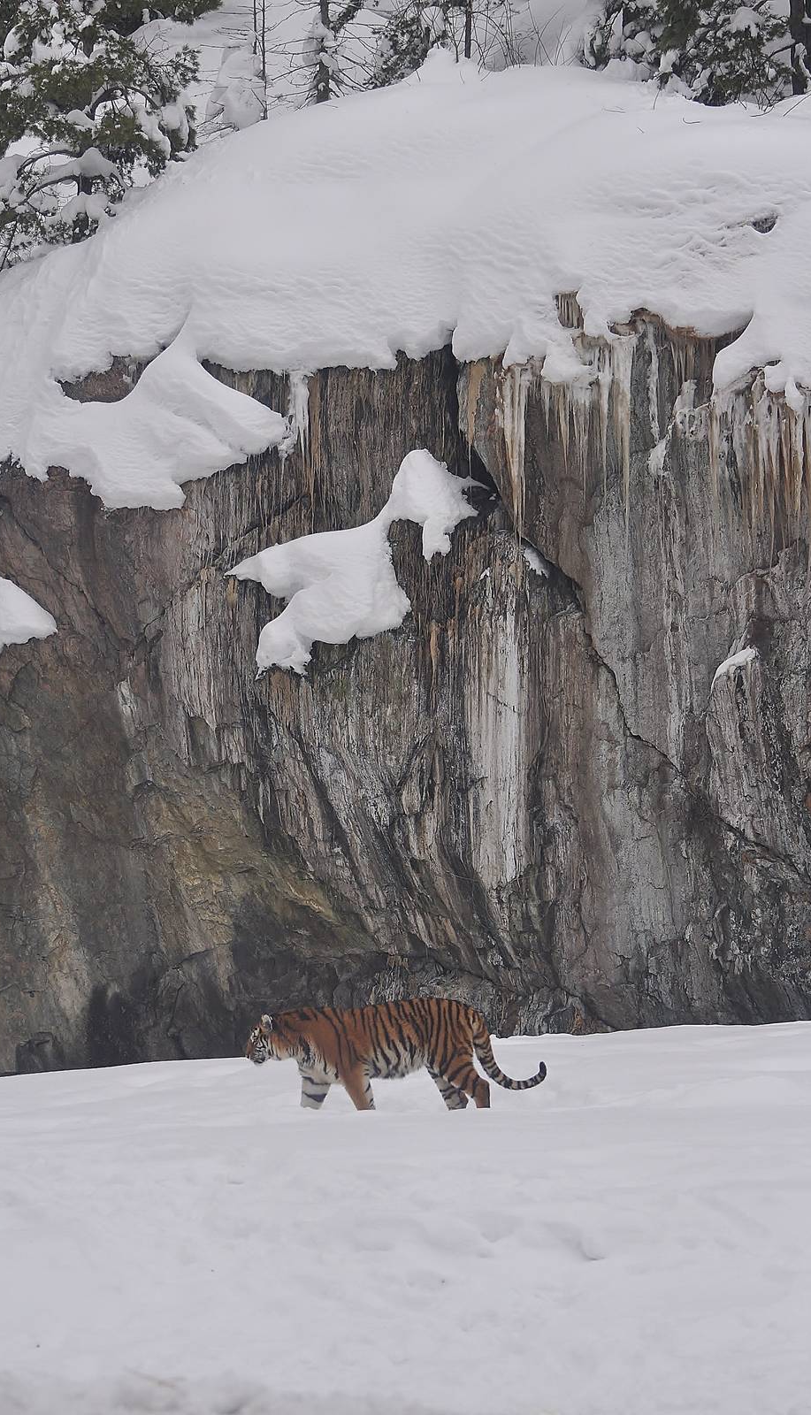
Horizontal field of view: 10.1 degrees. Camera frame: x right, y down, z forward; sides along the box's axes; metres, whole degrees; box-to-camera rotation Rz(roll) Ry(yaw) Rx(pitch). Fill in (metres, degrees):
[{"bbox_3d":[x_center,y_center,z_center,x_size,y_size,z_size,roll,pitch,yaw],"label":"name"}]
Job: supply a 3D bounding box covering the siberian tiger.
[{"bbox_3d":[-0.069,2.584,33.500,2.200,0.930,0.480,0,-1,0],"label":"siberian tiger"}]

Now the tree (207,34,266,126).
[{"bbox_3d":[-1.644,-6.057,44.500,0.600,0.920,0.600,0,-2,0],"label":"tree"}]

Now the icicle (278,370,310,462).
[{"bbox_3d":[-0.919,-2.415,38.000,0.270,0.760,0.200,0,-2,0],"label":"icicle"}]

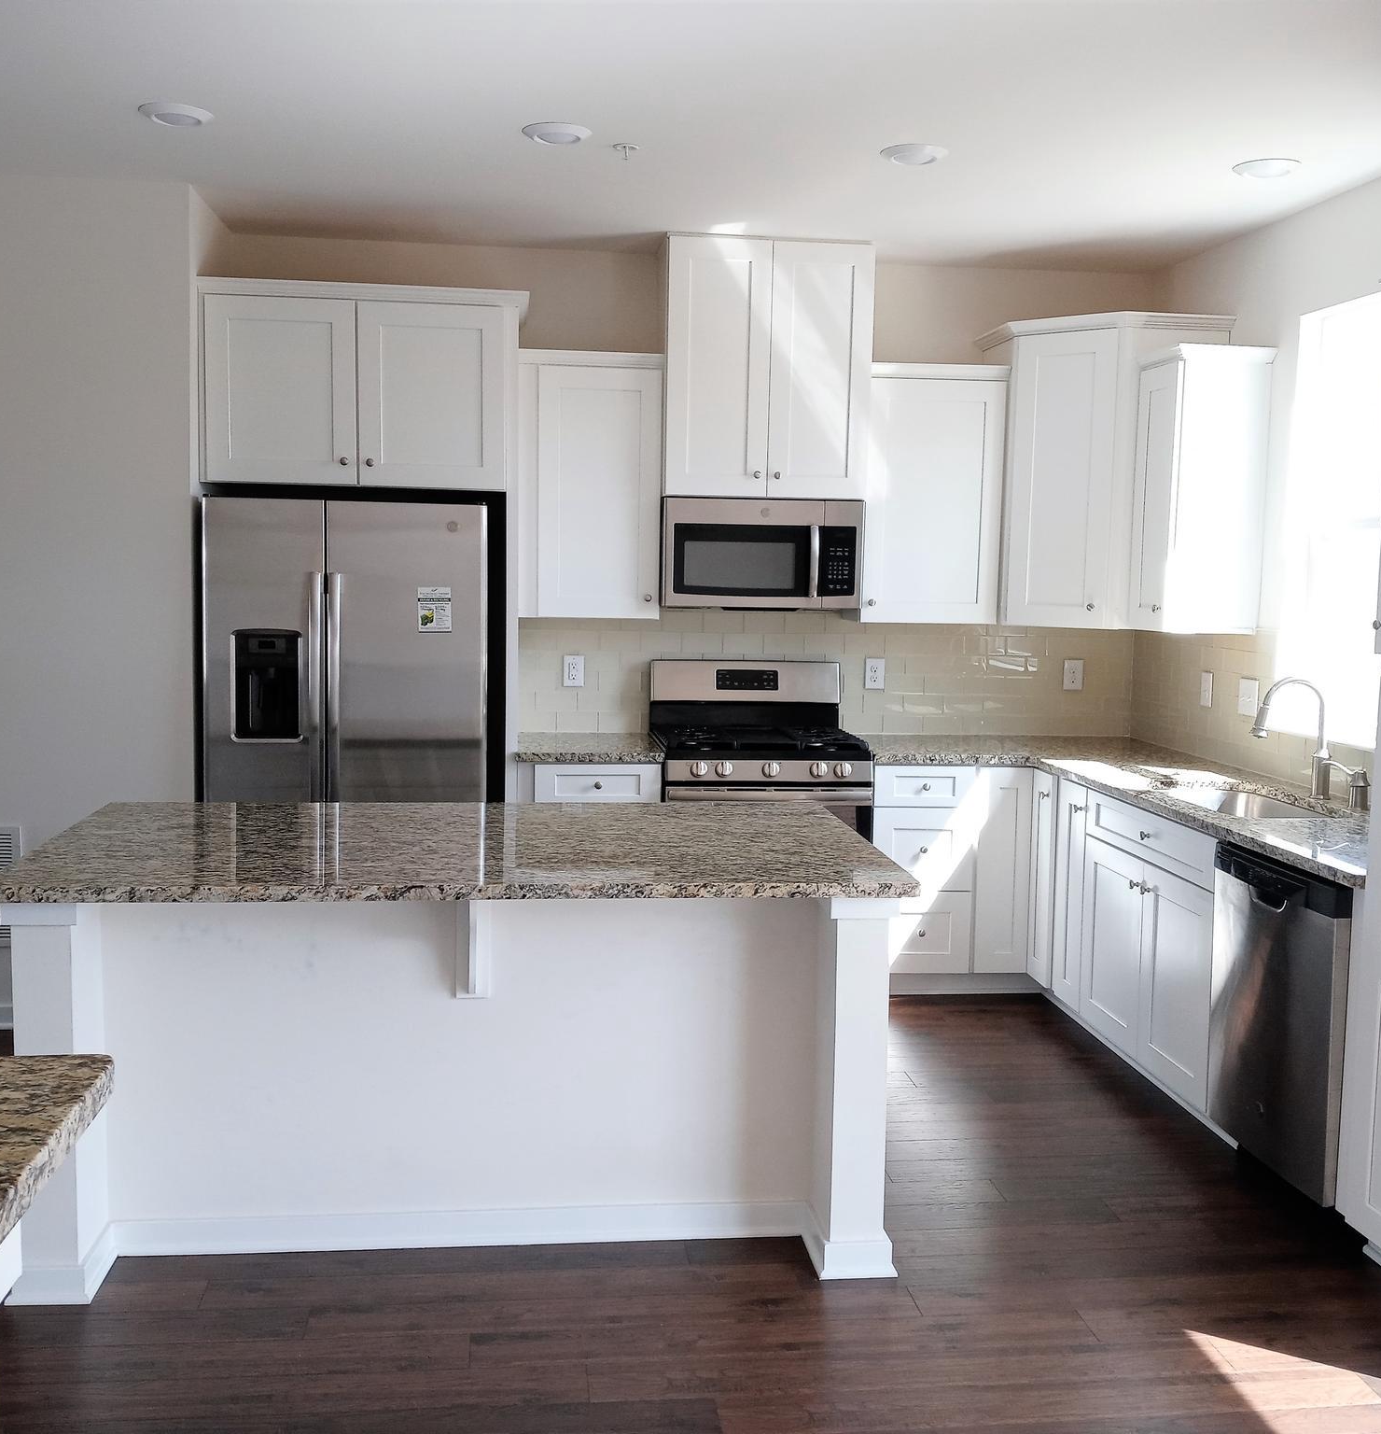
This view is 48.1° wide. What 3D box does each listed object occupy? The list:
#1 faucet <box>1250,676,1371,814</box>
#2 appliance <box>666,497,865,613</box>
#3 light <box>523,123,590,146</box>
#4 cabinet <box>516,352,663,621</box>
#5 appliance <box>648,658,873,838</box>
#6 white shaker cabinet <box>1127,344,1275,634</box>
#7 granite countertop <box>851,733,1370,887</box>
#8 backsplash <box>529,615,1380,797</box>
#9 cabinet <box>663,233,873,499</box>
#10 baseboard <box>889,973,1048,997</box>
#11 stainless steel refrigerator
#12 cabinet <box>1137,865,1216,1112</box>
[{"bbox_3d":[1.804,0.070,4.489,0.265,0.361,0.270,0,5,-7],"label":"faucet"},{"bbox_3d":[0.255,-0.611,5.867,0.755,0.410,0.400,0,5,-7],"label":"appliance"},{"bbox_3d":[-0.365,-1.585,4.234,0.190,0.030,0.190,0,5,-7],"label":"light"},{"bbox_3d":[-0.382,-0.853,5.791,0.520,0.955,0.343,0,5,-7],"label":"cabinet"},{"bbox_3d":[0.246,0.416,5.803,0.752,1.195,0.670,0,5,-7],"label":"appliance"},{"bbox_3d":[1.750,-0.773,5.349,0.349,0.953,0.352,0,5,-7],"label":"white shaker cabinet"},{"bbox_3d":[1.359,0.234,4.850,1.229,0.034,2.821,0,5,-7],"label":"granite countertop"},{"bbox_3d":[0.738,-0.025,4.789,2.495,0.456,2.765,0,5,-7],"label":"backsplash"},{"bbox_3d":[0.270,-1.281,5.844,0.763,0.918,0.330,0,5,-7],"label":"cabinet"},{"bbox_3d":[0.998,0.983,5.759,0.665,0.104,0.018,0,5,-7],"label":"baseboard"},{"bbox_3d":[-1.176,0.137,5.500,0.910,1.760,0.860,0,5,-7],"label":"stainless steel refrigerator"},{"bbox_3d":[1.691,0.761,4.463,0.610,0.606,0.464,0,5,-7],"label":"cabinet"}]

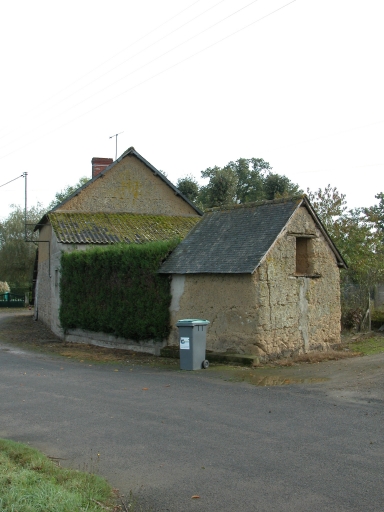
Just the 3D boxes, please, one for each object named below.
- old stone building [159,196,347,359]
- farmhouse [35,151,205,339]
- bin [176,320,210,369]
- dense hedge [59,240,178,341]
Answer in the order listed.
[{"bbox_3d":[1.666,0.484,16.496,3.200,3.950,4.100,-1,-1,44],"label":"old stone building"},{"bbox_3d":[-2.639,-0.712,23.969,6.200,6.700,8.400,-1,-1,-20],"label":"farmhouse"},{"bbox_3d":[0.064,1.923,13.550,0.490,1.040,0.570,-1,-1,43],"label":"bin"},{"bbox_3d":[-1.909,0.905,16.962,4.400,2.500,0.900,-1,-1,41],"label":"dense hedge"}]

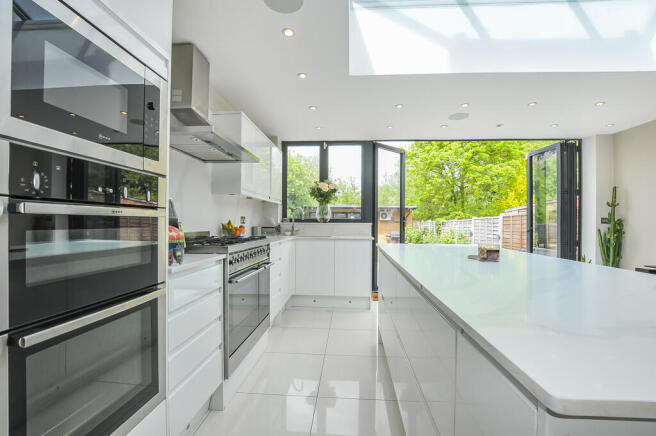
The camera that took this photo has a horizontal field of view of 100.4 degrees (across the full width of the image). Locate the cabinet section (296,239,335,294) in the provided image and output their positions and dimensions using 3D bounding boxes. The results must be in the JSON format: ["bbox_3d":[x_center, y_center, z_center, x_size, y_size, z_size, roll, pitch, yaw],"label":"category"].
[{"bbox_3d":[-0.144,0.649,3.796,0.506,0.720,0.540,0,-1,4],"label":"cabinet section"}]

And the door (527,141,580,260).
[{"bbox_3d":[3.523,0.034,4.357,0.230,2.310,0.860,0,-1,5],"label":"door"}]

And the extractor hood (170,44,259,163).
[{"bbox_3d":[-0.929,-0.879,2.141,0.530,0.715,0.880,0,-1,5],"label":"extractor hood"}]

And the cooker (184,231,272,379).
[{"bbox_3d":[-0.880,0.569,2.156,0.640,0.910,0.895,0,-1,5],"label":"cooker"}]

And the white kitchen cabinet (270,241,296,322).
[{"bbox_3d":[-0.810,0.645,3.101,0.615,0.815,1.000,0,-1,5],"label":"white kitchen cabinet"}]

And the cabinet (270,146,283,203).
[{"bbox_3d":[-0.894,-0.611,3.862,0.330,0.780,0.540,0,-1,5],"label":"cabinet"}]

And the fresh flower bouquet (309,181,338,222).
[{"bbox_3d":[-0.070,-0.246,4.152,0.440,0.635,0.400,0,-1,5],"label":"fresh flower bouquet"}]

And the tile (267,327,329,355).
[{"bbox_3d":[-0.278,1.176,2.628,0.558,0.010,0.555,0,-1,5],"label":"tile"}]

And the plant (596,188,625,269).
[{"bbox_3d":[3.569,0.421,3.416,0.260,1.560,0.260,0,-1,5],"label":"plant"}]

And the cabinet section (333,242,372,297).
[{"bbox_3d":[0.341,0.650,3.759,0.466,0.718,0.540,0,-1,4],"label":"cabinet section"}]

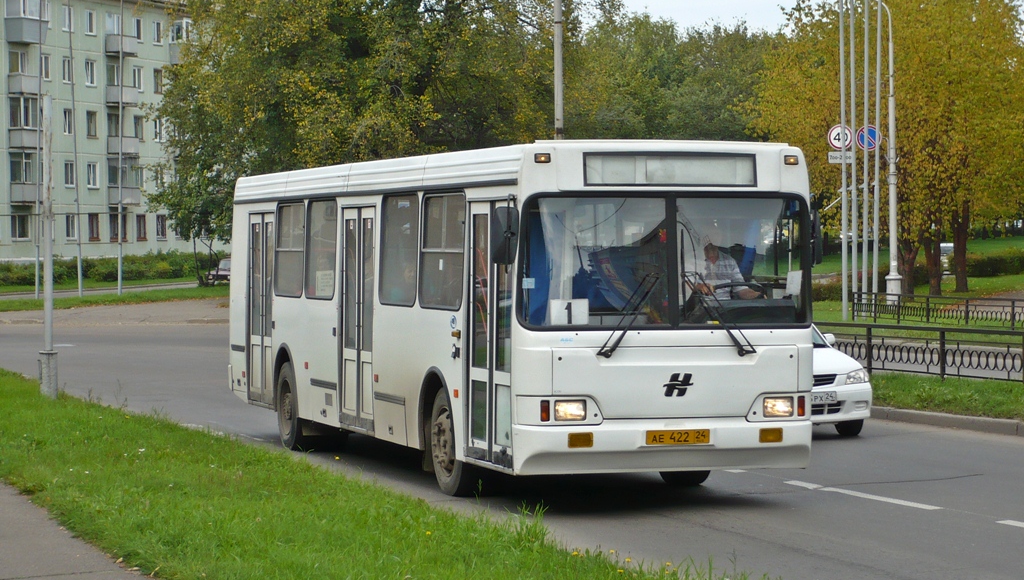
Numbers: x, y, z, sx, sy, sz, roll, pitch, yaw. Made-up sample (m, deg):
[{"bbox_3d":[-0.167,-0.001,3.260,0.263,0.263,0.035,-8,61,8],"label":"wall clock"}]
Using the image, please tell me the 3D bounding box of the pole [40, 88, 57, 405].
[{"bbox_3d":[-6.215,-0.584,38.500,0.220,4.100,0.220,-1,1,-17],"label":"pole"}]

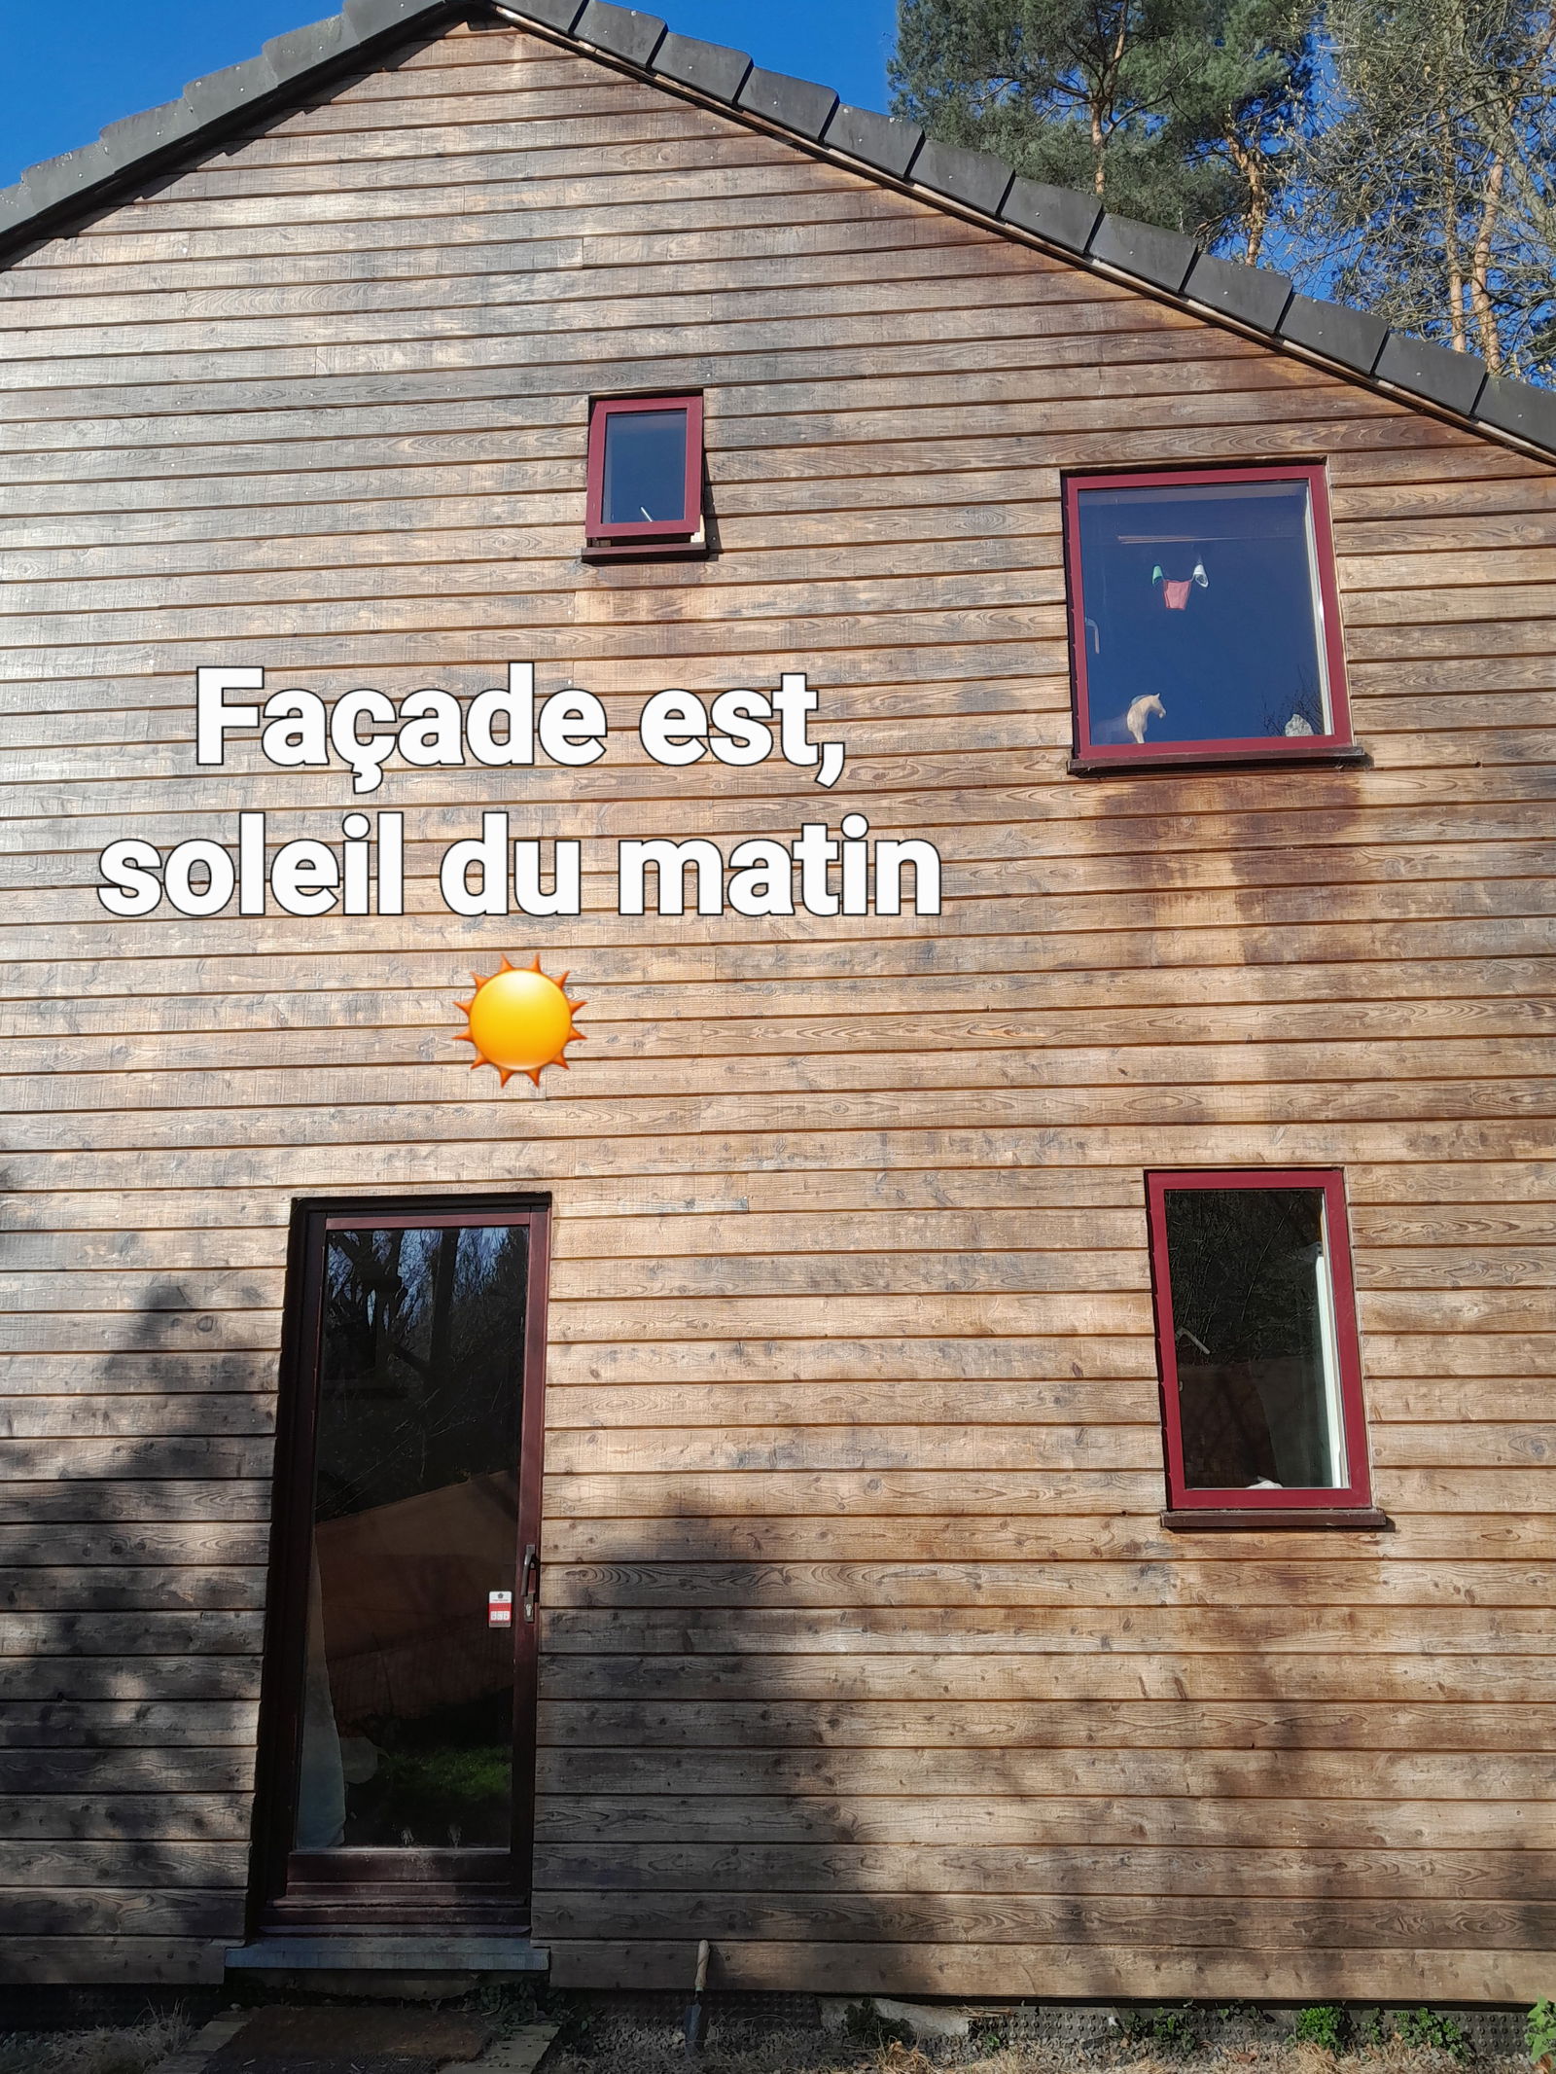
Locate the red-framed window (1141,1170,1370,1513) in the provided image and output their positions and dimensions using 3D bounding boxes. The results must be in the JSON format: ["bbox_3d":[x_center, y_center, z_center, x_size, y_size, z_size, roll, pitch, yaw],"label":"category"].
[{"bbox_3d":[1.455,0.918,4.949,0.594,1.009,0.100,-2,-13,4],"label":"red-framed window"}]

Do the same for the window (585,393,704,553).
[{"bbox_3d":[-0.457,-1.965,5.711,0.414,0.572,0.140,-2,-13,4],"label":"window"}]

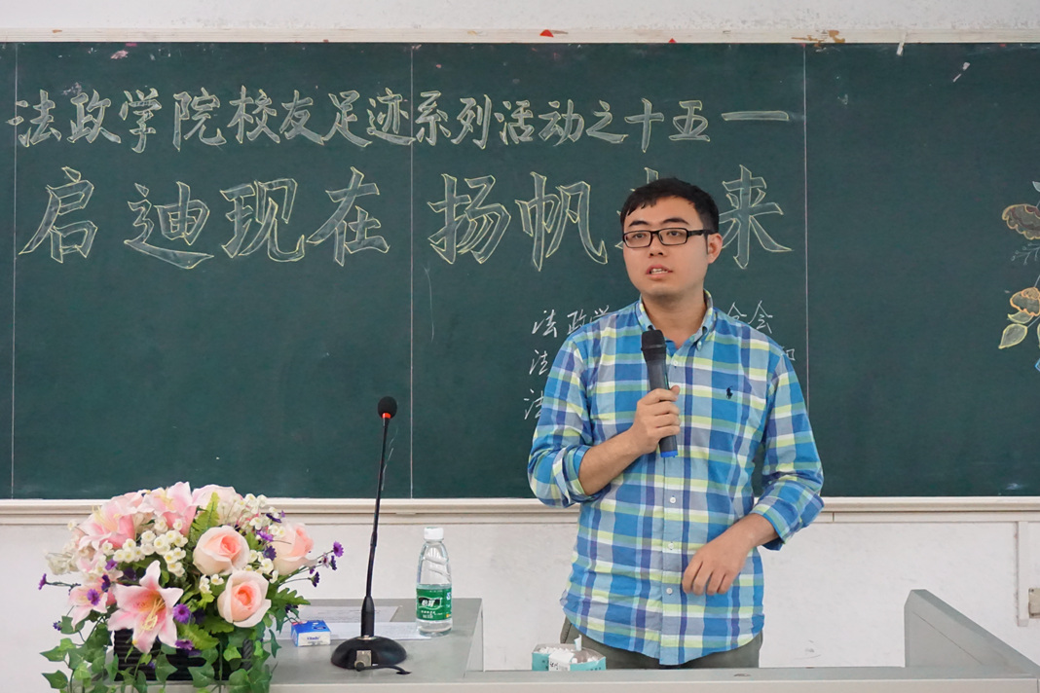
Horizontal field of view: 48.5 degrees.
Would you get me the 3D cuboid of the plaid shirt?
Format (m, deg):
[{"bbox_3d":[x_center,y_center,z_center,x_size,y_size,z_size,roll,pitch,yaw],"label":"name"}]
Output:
[{"bbox_3d":[0.308,0.250,2.270,0.560,0.720,0.350,-1,-2,13],"label":"plaid shirt"}]

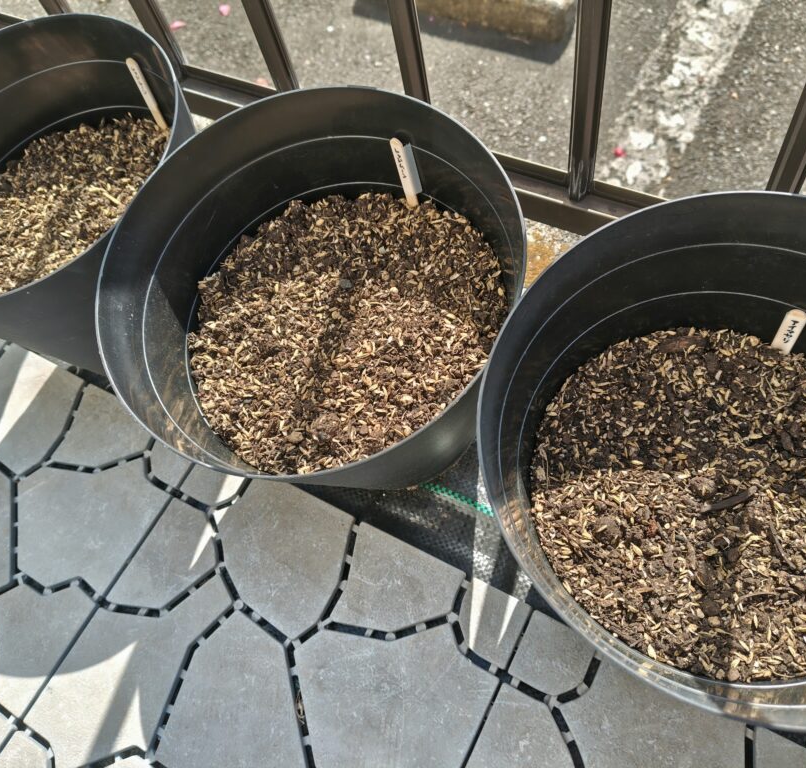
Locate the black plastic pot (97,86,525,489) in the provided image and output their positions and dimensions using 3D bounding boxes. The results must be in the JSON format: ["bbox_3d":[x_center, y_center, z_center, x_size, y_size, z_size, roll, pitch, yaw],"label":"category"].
[{"bbox_3d":[-0.040,-0.026,0.498,0.262,0.228,0.262,-4,64,9],"label":"black plastic pot"}]

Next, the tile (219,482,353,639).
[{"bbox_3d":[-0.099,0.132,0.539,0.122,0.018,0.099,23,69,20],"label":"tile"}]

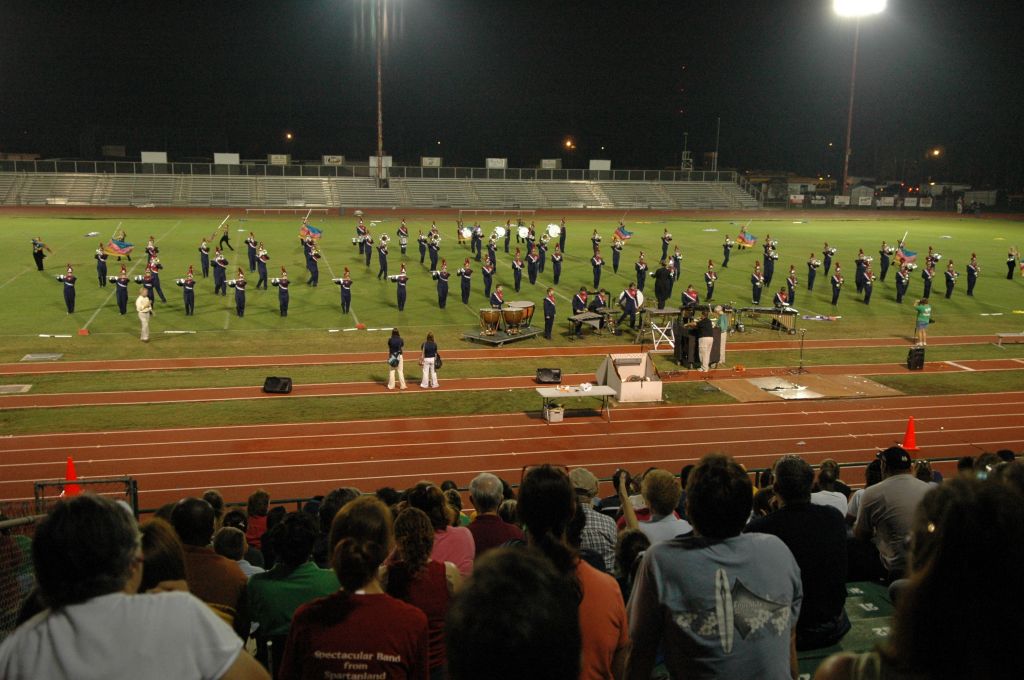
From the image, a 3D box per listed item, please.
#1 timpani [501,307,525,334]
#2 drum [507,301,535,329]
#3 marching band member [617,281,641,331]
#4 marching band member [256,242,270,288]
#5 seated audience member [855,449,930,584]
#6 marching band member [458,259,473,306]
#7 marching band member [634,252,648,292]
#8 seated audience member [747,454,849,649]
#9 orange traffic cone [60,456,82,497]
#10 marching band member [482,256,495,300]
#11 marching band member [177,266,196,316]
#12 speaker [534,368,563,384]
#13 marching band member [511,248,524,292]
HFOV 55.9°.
[{"bbox_3d":[0.044,-0.669,33.266,0.740,0.790,0.740,-1,12,-14],"label":"timpani"},{"bbox_3d":[0.328,-0.779,32.766,0.880,0.850,0.880,-1,12,-14],"label":"drum"},{"bbox_3d":[4.249,-1.238,35.231,0.740,1.774,0.550,-1,12,-14],"label":"marching band member"},{"bbox_3d":[-10.501,-3.136,40.816,0.570,2.010,0.550,-4,13,-27],"label":"marching band member"},{"bbox_3d":[2.416,1.259,6.448,0.540,1.250,0.820,1,12,-3],"label":"seated audience member"},{"bbox_3d":[-1.869,-2.377,39.142,0.580,1.905,0.420,-1,13,-14],"label":"marching band member"},{"bbox_3d":[5.830,-3.048,43.245,0.560,1.786,0.480,0,11,-8],"label":"marching band member"},{"bbox_3d":[1.131,1.089,4.417,0.520,1.300,0.720,-1,12,-15],"label":"seated audience member"},{"bbox_3d":[-8.016,2.463,17.581,0.370,0.710,0.370,-1,12,-14],"label":"orange traffic cone"},{"bbox_3d":[-0.969,-2.678,40.563,0.500,1.790,0.450,-3,12,-20],"label":"marching band member"},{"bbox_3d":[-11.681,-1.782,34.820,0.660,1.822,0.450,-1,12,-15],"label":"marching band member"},{"bbox_3d":[1.094,1.025,27.785,0.670,0.380,0.430,0,12,-8],"label":"speaker"},{"bbox_3d":[0.264,-3.078,42.472,0.530,1.955,0.440,-1,12,-14],"label":"marching band member"}]

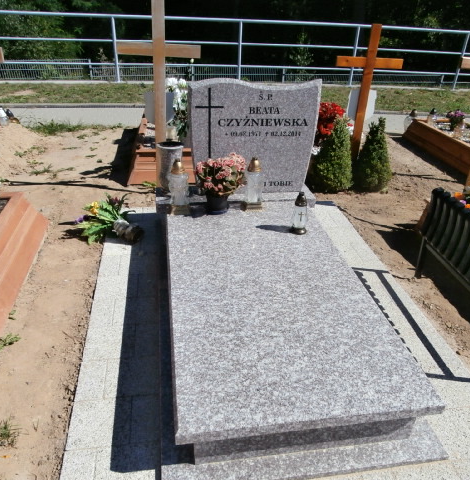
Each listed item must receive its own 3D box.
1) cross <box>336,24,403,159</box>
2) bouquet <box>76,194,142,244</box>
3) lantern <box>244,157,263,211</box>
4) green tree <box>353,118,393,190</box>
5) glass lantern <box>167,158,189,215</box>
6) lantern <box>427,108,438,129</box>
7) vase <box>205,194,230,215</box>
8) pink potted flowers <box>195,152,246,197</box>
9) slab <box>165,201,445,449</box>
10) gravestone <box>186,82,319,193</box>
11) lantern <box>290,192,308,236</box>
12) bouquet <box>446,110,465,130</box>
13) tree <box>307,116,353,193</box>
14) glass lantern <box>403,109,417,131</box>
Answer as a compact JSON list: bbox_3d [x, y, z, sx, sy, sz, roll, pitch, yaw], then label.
[{"bbox_3d":[1.064,-1.099,3.614,0.540,1.190,0.080,-3,31,-9],"label":"cross"},{"bbox_3d":[-0.710,-0.128,2.696,0.395,0.202,0.353,20,34,27],"label":"bouquet"},{"bbox_3d":[0.109,-0.322,2.514,0.116,0.301,0.116,-2,30,-9],"label":"lantern"},{"bbox_3d":[1.140,-0.679,3.528,0.310,0.560,0.310,-3,31,-9],"label":"green tree"},{"bbox_3d":[-0.303,-0.293,2.424,0.122,0.306,0.122,-2,30,-9],"label":"glass lantern"},{"bbox_3d":[2.032,-1.246,4.534,0.100,0.185,0.100,-3,31,-9],"label":"lantern"},{"bbox_3d":[-0.100,-0.226,2.630,0.130,0.115,0.130,-3,31,-9],"label":"vase"},{"bbox_3d":[-0.093,-0.370,2.545,0.290,0.250,0.260,-3,31,-9],"label":"pink potted flowers"},{"bbox_3d":[0.141,0.193,2.095,0.880,0.046,1.585,-3,31,-9],"label":"slab"},{"bbox_3d":[0.101,-0.607,2.646,0.739,0.664,0.101,-2,30,-9],"label":"gravestone"},{"bbox_3d":[0.344,-0.141,2.292,0.091,0.228,0.091,-2,30,-9],"label":"lantern"},{"bbox_3d":[2.239,-1.211,4.484,0.175,0.180,0.170,-3,31,-9],"label":"bouquet"},{"bbox_3d":[0.779,-0.675,3.423,0.344,0.563,0.344,-2,30,-9],"label":"tree"},{"bbox_3d":[1.998,-1.336,4.999,0.150,0.265,0.150,-3,31,-9],"label":"glass lantern"}]

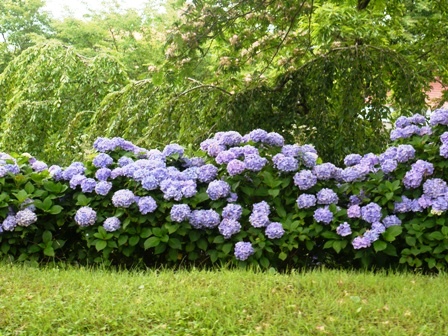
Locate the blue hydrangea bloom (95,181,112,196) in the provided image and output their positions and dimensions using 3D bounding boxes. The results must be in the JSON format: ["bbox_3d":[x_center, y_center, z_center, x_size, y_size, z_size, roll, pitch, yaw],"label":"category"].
[{"bbox_3d":[-0.989,0.167,7.020,0.139,0.123,0.132,-1,5,-8],"label":"blue hydrangea bloom"}]

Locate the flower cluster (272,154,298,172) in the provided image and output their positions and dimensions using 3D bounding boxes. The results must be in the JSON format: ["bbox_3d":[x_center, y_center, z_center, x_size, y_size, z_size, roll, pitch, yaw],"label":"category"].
[{"bbox_3d":[0.526,-0.038,7.250,0.212,0.153,0.206,0,4,0],"label":"flower cluster"}]

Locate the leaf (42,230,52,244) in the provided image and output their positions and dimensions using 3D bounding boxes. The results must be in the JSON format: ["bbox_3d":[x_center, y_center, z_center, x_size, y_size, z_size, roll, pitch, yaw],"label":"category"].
[{"bbox_3d":[-1.424,0.563,6.900,0.077,0.107,0.050,0,4,0],"label":"leaf"}]

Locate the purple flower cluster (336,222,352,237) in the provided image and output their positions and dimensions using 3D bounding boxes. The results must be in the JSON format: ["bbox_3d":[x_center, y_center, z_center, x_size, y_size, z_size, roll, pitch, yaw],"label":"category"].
[{"bbox_3d":[0.966,0.495,6.850,0.120,0.104,0.115,0,4,0],"label":"purple flower cluster"}]

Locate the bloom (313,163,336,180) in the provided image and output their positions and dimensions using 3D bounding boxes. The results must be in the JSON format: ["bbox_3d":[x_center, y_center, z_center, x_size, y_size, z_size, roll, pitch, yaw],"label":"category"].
[{"bbox_3d":[0.845,0.031,7.150,0.193,0.133,0.160,0,4,0],"label":"bloom"}]

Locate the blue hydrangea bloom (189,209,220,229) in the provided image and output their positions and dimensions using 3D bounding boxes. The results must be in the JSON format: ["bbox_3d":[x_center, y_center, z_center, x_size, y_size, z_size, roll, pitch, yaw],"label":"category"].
[{"bbox_3d":[-0.153,0.408,6.800,0.243,0.147,0.150,0,5,0],"label":"blue hydrangea bloom"}]

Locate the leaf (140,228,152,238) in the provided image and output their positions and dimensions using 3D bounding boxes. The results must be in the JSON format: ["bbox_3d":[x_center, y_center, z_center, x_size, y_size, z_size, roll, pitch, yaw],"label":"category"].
[{"bbox_3d":[-0.619,0.521,6.800,0.092,0.076,0.060,0,5,0],"label":"leaf"}]

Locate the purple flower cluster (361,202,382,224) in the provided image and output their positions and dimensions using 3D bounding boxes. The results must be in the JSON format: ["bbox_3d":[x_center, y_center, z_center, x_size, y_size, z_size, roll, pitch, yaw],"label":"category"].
[{"bbox_3d":[1.091,0.332,6.300,0.155,0.150,0.147,0,5,0],"label":"purple flower cluster"}]

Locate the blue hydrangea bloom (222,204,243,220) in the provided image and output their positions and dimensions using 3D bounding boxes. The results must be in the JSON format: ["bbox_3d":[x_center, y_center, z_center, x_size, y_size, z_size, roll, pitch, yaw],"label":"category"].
[{"bbox_3d":[0.069,0.362,6.950,0.163,0.130,0.158,0,4,0],"label":"blue hydrangea bloom"}]

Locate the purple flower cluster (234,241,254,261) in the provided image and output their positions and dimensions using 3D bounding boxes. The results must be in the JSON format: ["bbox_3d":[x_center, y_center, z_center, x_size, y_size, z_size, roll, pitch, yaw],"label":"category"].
[{"bbox_3d":[0.158,0.649,6.700,0.149,0.145,0.145,0,5,0],"label":"purple flower cluster"}]

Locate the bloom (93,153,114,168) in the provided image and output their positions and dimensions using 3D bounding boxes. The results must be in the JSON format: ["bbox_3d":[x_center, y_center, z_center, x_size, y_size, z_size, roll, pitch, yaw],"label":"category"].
[{"bbox_3d":[-1.023,-0.061,7.250,0.170,0.126,0.150,0,4,0],"label":"bloom"}]

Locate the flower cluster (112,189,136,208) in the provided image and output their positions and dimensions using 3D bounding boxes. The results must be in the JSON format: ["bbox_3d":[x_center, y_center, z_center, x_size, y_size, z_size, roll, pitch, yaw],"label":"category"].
[{"bbox_3d":[-0.794,0.243,6.770,0.182,0.146,0.173,-1,5,-7],"label":"flower cluster"}]

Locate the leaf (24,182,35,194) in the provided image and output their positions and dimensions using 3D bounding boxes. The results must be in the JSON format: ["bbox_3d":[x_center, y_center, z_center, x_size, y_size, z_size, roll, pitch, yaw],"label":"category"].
[{"bbox_3d":[-1.624,0.176,7.150,0.075,0.092,0.080,0,4,0],"label":"leaf"}]

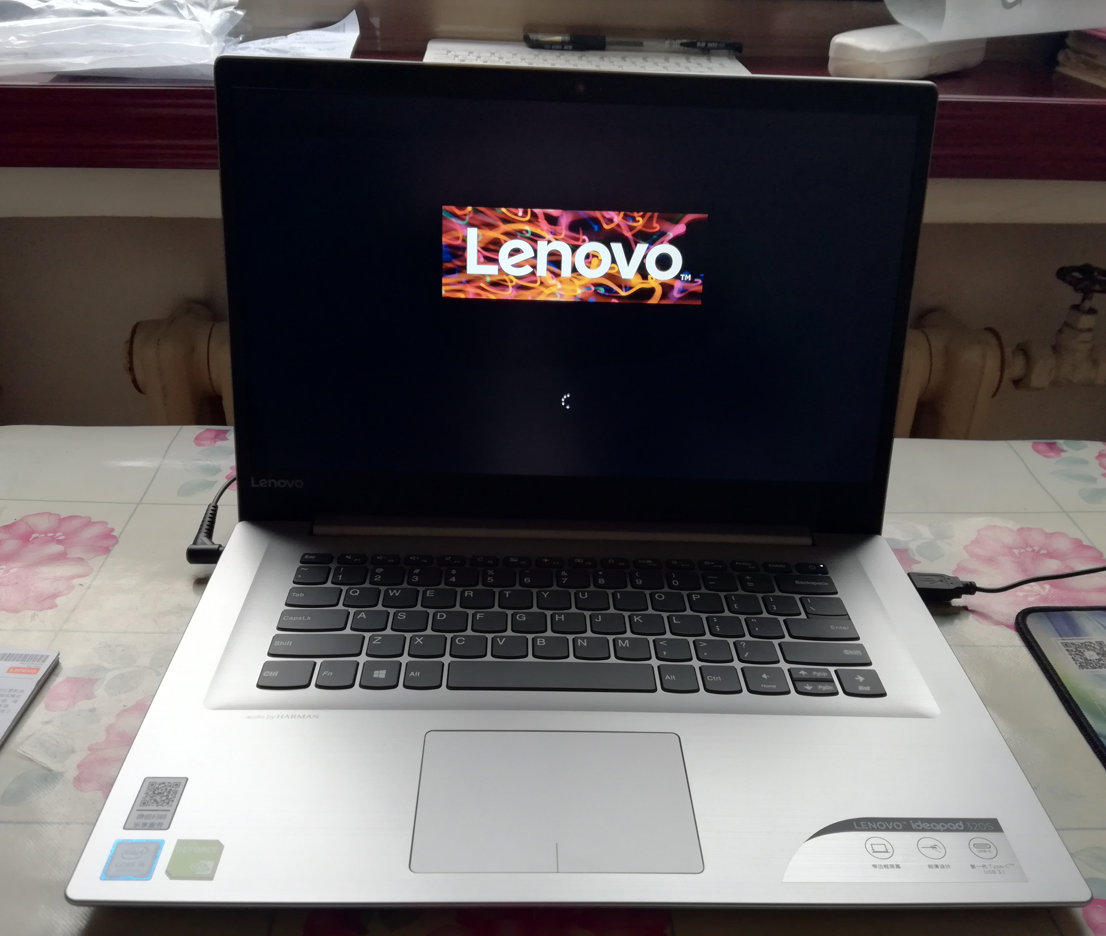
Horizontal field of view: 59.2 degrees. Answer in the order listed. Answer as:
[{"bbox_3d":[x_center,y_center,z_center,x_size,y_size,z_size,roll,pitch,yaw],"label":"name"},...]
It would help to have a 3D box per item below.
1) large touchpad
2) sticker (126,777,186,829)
[{"bbox_3d":[0.001,0.127,0.375,0.105,0.002,0.068,1,30,-2],"label":"large touchpad"},{"bbox_3d":[-0.148,0.125,0.365,0.017,0.001,0.025,1,30,-2],"label":"sticker"}]

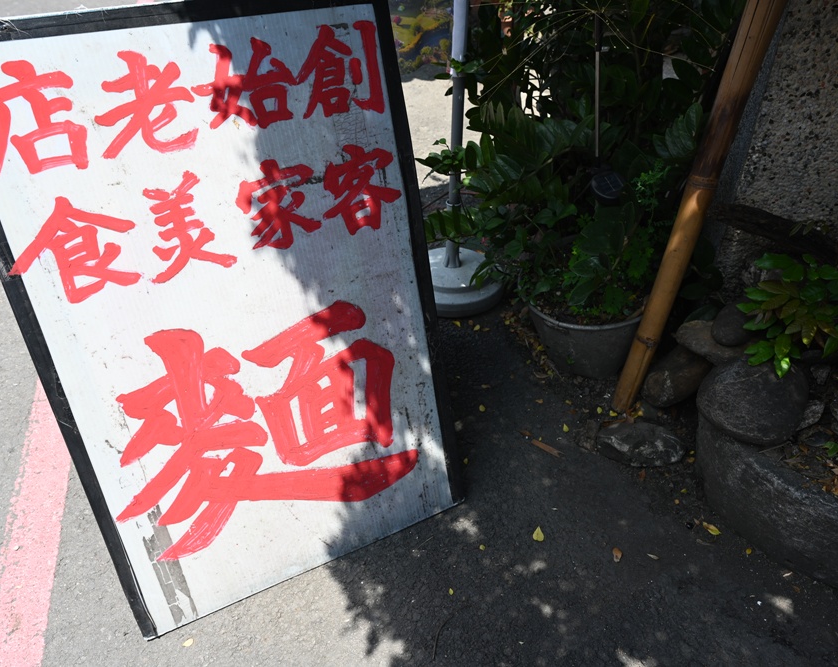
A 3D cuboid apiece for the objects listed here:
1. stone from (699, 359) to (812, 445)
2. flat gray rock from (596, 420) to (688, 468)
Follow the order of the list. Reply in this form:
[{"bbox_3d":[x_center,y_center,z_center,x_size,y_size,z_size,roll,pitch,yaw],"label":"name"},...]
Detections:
[{"bbox_3d":[0.630,0.130,1.260,0.195,0.130,0.180,5,35,8],"label":"stone"},{"bbox_3d":[0.497,0.249,1.503,0.197,0.075,0.120,1,35,2],"label":"flat gray rock"}]

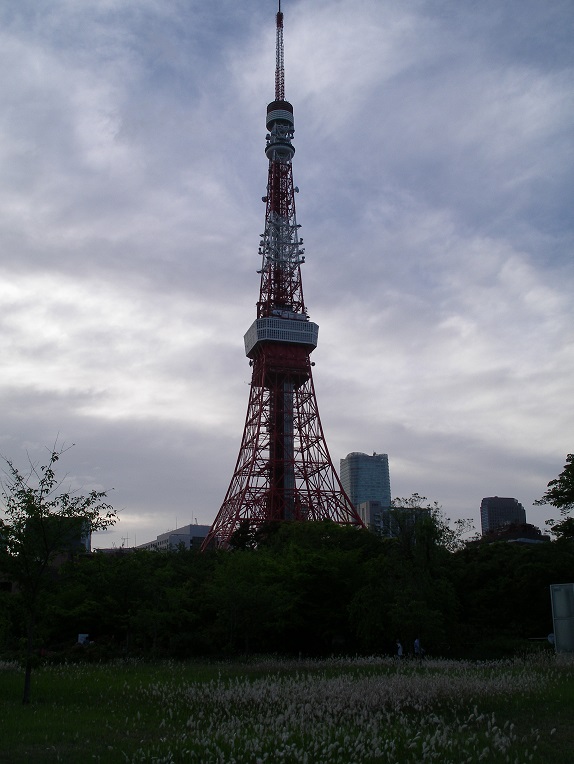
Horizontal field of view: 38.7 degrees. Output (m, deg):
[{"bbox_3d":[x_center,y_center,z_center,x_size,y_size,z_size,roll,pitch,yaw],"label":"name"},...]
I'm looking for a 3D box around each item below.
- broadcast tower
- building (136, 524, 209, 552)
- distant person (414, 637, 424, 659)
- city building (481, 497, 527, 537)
[{"bbox_3d":[-2.903,-57.883,387.109,88.000,332.000,88.000,5,-17,-16],"label":"broadcast tower"},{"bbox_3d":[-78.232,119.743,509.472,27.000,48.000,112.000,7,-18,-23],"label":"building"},{"bbox_3d":[7.071,14.463,43.678,0.450,1.660,0.500,0,-17,0],"label":"distant person"},{"bbox_3d":[264.418,219.013,982.874,44.000,154.000,31.000,3,-17,-10],"label":"city building"}]

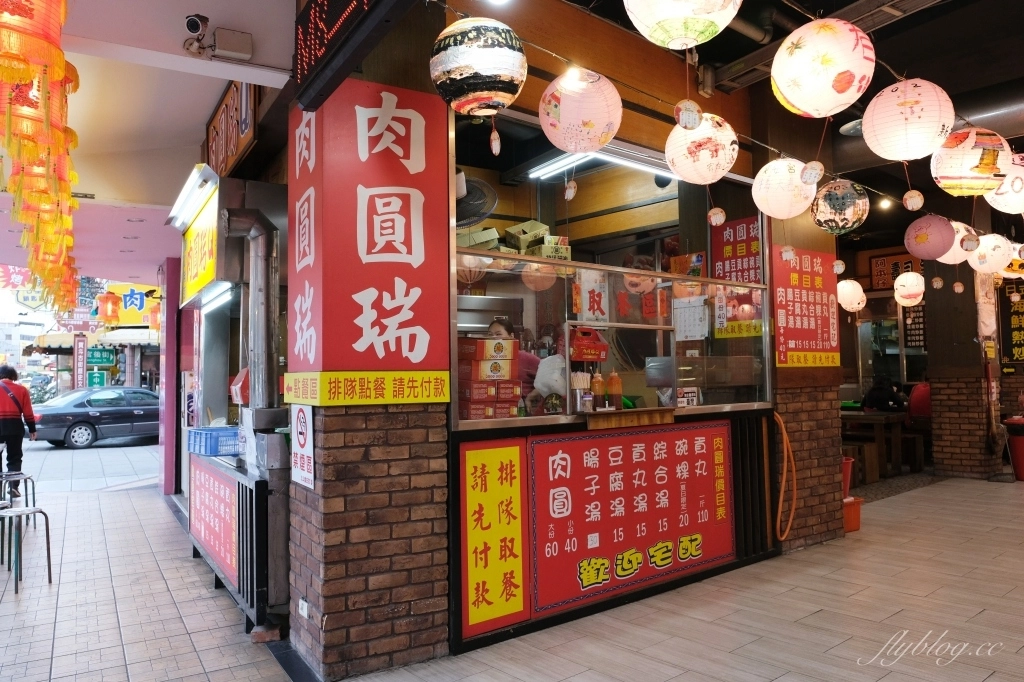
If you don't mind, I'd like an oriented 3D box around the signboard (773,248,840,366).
[{"bbox_3d":[2.387,-0.263,5.495,0.973,0.947,0.030,2,-4,-38],"label":"signboard"}]

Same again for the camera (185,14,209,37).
[{"bbox_3d":[-1.411,-1.412,3.055,0.070,0.080,0.110,-1,33,3],"label":"camera"}]

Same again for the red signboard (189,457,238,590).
[{"bbox_3d":[-2.044,1.145,4.611,0.030,0.592,1.930,1,-4,-32],"label":"red signboard"}]

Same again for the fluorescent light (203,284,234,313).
[{"bbox_3d":[-2.132,-0.294,4.926,0.080,0.110,1.220,1,-3,-32],"label":"fluorescent light"}]

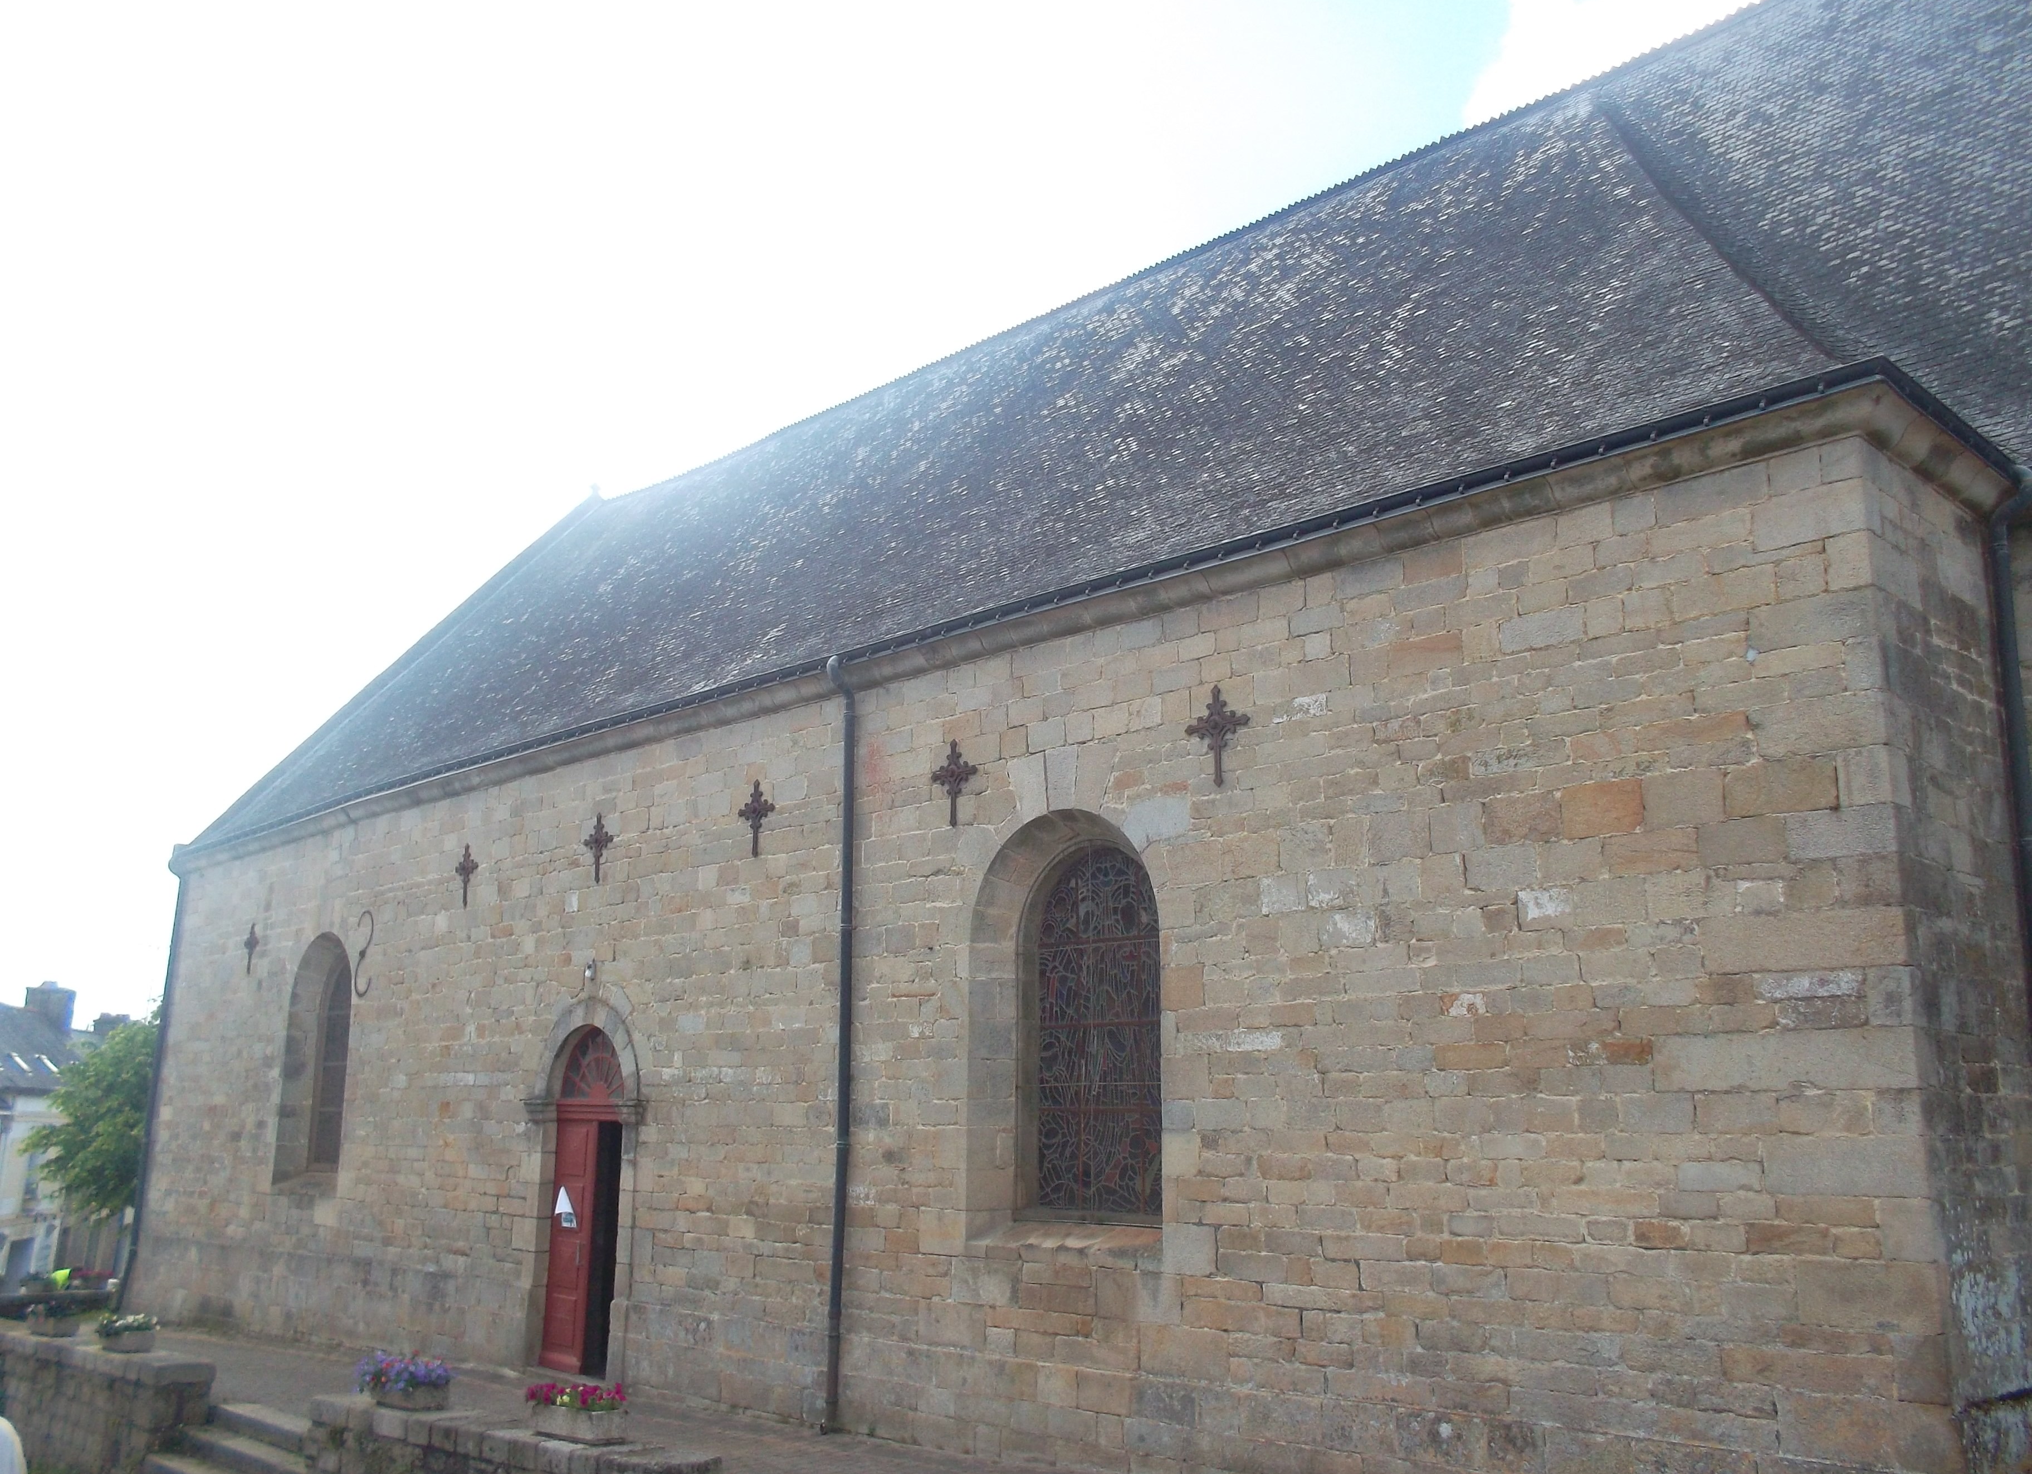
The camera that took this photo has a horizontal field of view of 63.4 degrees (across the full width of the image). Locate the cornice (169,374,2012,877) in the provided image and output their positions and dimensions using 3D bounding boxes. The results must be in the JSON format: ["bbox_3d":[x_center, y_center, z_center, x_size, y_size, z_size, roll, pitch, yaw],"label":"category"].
[{"bbox_3d":[-3.079,0.142,16.764,22.800,0.340,2.200,-11,-17,42],"label":"cornice"}]

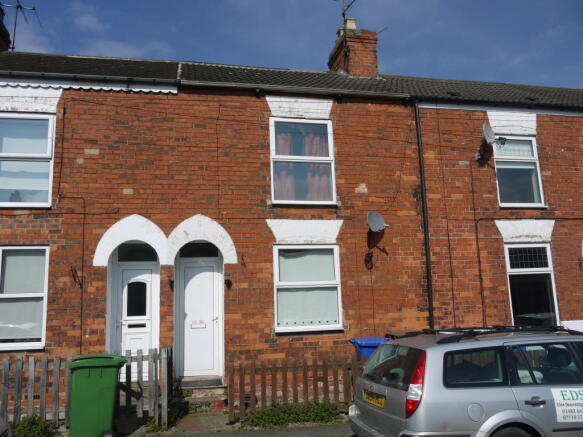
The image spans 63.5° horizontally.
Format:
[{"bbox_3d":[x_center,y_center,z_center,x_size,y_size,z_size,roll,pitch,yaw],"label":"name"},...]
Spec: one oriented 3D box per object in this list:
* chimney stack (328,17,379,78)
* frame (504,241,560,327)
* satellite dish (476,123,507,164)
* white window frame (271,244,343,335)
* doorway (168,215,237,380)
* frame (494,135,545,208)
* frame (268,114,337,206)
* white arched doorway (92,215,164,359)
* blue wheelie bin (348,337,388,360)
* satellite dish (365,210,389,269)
[{"bbox_3d":[1.673,-4.247,12.623,0.844,1.925,1.400,0,-9,-11],"label":"chimney stack"},{"bbox_3d":[4.616,1.288,9.044,1.021,1.633,0.100,0,-9,-11],"label":"frame"},{"bbox_3d":[3.820,-1.494,9.029,0.420,0.620,0.420,5,-12,-38],"label":"satellite dish"},{"bbox_3d":[0.298,1.199,8.191,1.193,1.483,0.100,0,-9,-11],"label":"white window frame"},{"bbox_3d":[-1.476,1.296,7.890,1.142,2.729,0.300,0,-9,-11],"label":"doorway"},{"bbox_3d":[4.527,-0.945,9.400,1.016,1.483,0.100,0,-9,-11],"label":"frame"},{"bbox_3d":[0.215,-1.047,8.549,1.188,1.607,0.100,0,-9,-11],"label":"frame"},{"bbox_3d":[-2.600,1.278,7.667,1.150,2.694,0.300,0,-9,-11],"label":"white arched doorway"},{"bbox_3d":[1.307,2.472,7.654,0.730,1.070,0.580,0,-9,-11],"label":"blue wheelie bin"},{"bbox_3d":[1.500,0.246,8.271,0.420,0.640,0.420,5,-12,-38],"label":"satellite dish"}]

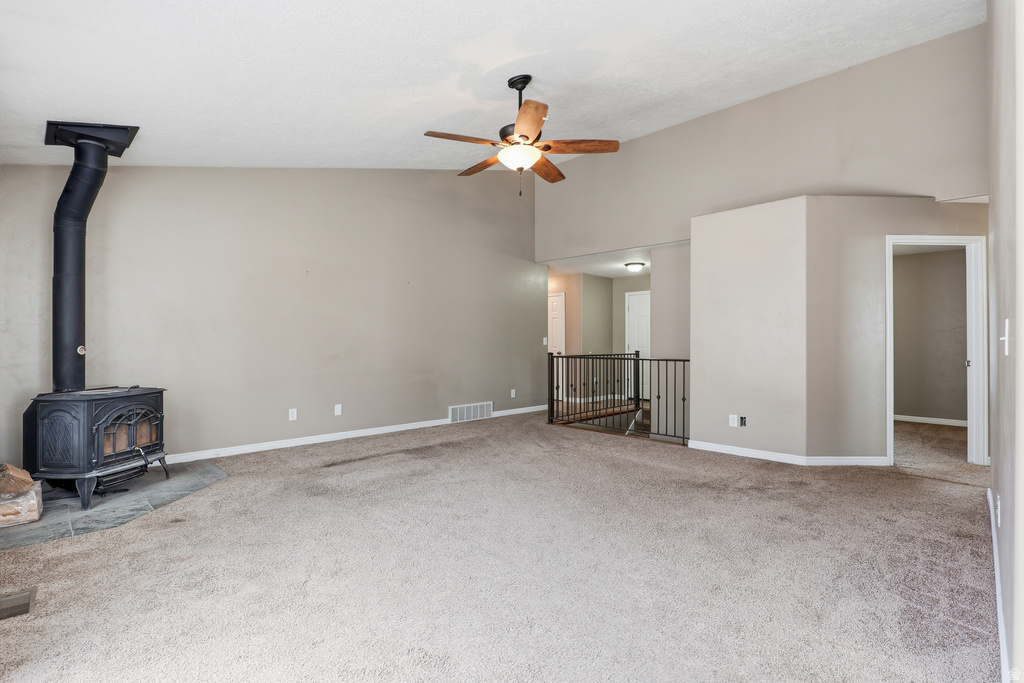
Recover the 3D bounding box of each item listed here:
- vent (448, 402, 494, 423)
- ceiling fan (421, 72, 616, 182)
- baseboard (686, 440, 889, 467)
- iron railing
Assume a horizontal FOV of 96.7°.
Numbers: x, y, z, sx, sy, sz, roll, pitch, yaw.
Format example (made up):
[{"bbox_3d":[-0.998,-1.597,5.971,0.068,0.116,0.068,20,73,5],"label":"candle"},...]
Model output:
[{"bbox_3d":[-0.572,1.018,6.530,0.785,0.236,0.025,0,0,-42],"label":"vent"},{"bbox_3d":[0.066,-1.655,3.470,1.400,0.740,1.400,0,0,0],"label":"ceiling fan"},{"bbox_3d":[2.579,1.091,4.366,1.710,0.083,0.325,0,0,25],"label":"baseboard"},{"bbox_3d":[1.976,0.647,6.396,1.930,0.975,2.320,0,0,43],"label":"iron railing"}]

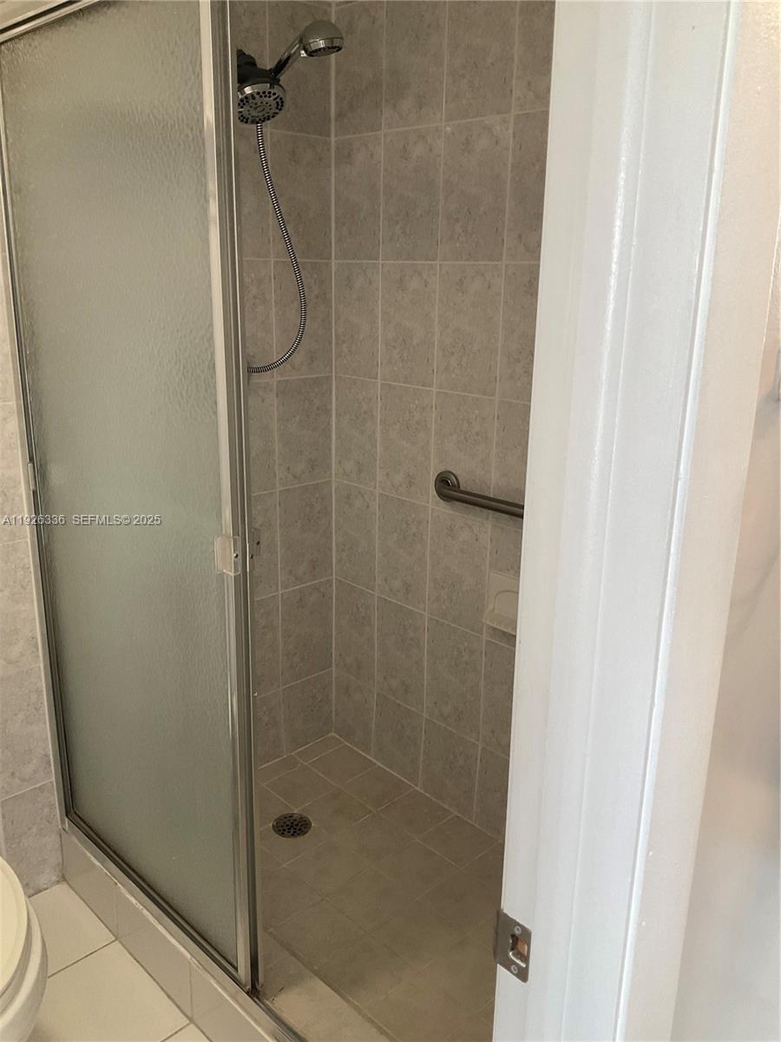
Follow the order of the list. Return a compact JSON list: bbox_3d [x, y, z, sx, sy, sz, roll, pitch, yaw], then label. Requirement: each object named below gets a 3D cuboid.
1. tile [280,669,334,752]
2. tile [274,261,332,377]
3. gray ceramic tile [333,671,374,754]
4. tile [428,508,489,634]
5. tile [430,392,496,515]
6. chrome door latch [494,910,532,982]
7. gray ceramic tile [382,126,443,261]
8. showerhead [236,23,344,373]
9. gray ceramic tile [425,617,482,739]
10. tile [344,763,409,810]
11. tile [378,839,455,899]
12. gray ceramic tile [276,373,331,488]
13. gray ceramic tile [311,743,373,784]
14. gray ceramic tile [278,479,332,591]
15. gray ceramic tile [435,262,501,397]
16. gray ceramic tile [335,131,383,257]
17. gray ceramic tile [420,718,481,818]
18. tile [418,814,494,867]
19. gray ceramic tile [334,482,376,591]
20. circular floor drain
[{"bbox_3d":[-0.252,0.587,2.680,0.195,0.227,0.010,-14,23,-42],"label":"tile"},{"bbox_3d":[-0.238,-0.551,2.387,0.200,0.307,0.010,-14,22,-42],"label":"tile"},{"bbox_3d":[-0.111,0.588,2.680,0.010,0.221,0.186,-14,23,-42],"label":"gray ceramic tile"},{"bbox_3d":[0.179,0.132,2.284,0.010,0.307,0.203,-14,22,-42],"label":"tile"},{"bbox_3d":[0.184,-0.165,2.196,0.010,0.307,0.203,-14,22,-42],"label":"tile"},{"bbox_3d":[0.105,0.359,0.743,0.008,0.057,0.038,-14,23,-41],"label":"chrome door latch"},{"bbox_3d":[0.052,-0.786,2.115,0.010,0.300,0.200,-14,23,-41],"label":"gray ceramic tile"},{"bbox_3d":[-0.244,-0.678,1.934,0.160,0.700,0.350,-14,23,-42],"label":"showerhead"},{"bbox_3d":[0.170,0.422,2.324,0.010,0.300,0.200,-14,23,-41],"label":"gray ceramic tile"},{"bbox_3d":[-0.037,0.777,2.528,0.153,0.009,0.154,-16,24,-41],"label":"tile"},{"bbox_3d":[0.061,0.872,2.177,0.154,0.010,0.154,-14,23,-41],"label":"tile"},{"bbox_3d":[-0.236,-0.249,2.430,0.198,0.300,0.010,-14,23,-42],"label":"gray ceramic tile"},{"bbox_3d":[-0.145,0.742,2.636,0.153,0.009,0.154,-16,24,-41],"label":"gray ceramic tile"},{"bbox_3d":[-0.242,0.041,2.512,0.198,0.300,0.010,-14,23,-41],"label":"gray ceramic tile"},{"bbox_3d":[0.187,-0.453,2.068,0.009,0.301,0.200,-14,22,-42],"label":"gray ceramic tile"},{"bbox_3d":[-0.084,-0.830,2.256,0.010,0.303,0.187,-14,23,-42],"label":"gray ceramic tile"},{"bbox_3d":[0.165,0.677,2.401,0.010,0.228,0.200,-14,23,-41],"label":"gray ceramic tile"},{"bbox_3d":[0.181,0.849,2.310,0.151,0.010,0.153,-17,25,-41],"label":"tile"},{"bbox_3d":[-0.098,0.043,2.516,0.009,0.301,0.188,-14,22,-42],"label":"gray ceramic tile"},{"bbox_3d":[-0.267,0.830,2.367,0.108,0.010,0.108,0,18,0],"label":"circular floor drain"}]

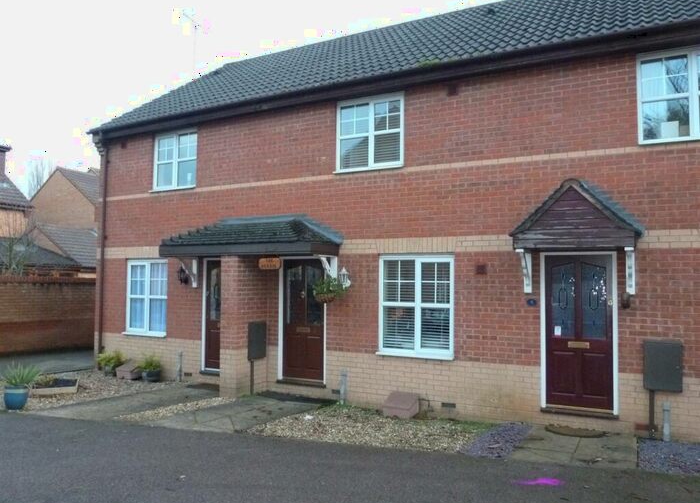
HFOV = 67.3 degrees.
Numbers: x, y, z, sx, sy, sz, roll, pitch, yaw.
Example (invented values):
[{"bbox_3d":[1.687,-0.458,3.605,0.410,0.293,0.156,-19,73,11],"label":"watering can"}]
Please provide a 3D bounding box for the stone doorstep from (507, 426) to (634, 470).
[{"bbox_3d":[2.669,2.312,6.167,1.230,0.080,1.300,-1,-4,27],"label":"stone doorstep"}]

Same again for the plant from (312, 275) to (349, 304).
[{"bbox_3d":[-0.307,0.597,8.265,0.470,0.430,0.440,-1,-4,27],"label":"plant"}]

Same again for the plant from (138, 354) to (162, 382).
[{"bbox_3d":[-3.749,2.191,9.930,0.390,0.480,0.380,-1,-4,27],"label":"plant"}]

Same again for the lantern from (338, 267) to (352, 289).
[{"bbox_3d":[-0.056,0.406,7.973,0.160,0.330,0.240,-1,-4,27],"label":"lantern"}]

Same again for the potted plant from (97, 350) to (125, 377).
[{"bbox_3d":[-4.589,2.150,10.075,0.470,0.500,0.450,-1,-4,27],"label":"potted plant"}]

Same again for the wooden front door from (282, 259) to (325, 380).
[{"bbox_3d":[-0.776,1.142,8.832,0.800,2.000,0.080,-1,-4,27],"label":"wooden front door"}]

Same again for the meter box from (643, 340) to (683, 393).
[{"bbox_3d":[3.585,1.315,6.044,0.380,0.550,0.220,-1,-4,27],"label":"meter box"}]

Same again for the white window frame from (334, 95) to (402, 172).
[{"bbox_3d":[0.298,-1.818,8.095,1.165,1.170,0.120,-1,-4,27],"label":"white window frame"}]

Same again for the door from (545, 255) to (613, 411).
[{"bbox_3d":[3.010,1.055,6.901,0.800,1.990,0.080,-1,-4,27],"label":"door"}]

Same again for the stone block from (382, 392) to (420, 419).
[{"bbox_3d":[0.773,2.228,7.626,0.420,0.280,0.460,-1,-4,27],"label":"stone block"}]

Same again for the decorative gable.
[{"bbox_3d":[2.721,-0.416,6.374,1.410,0.805,0.630,-1,-4,27],"label":"decorative gable"}]

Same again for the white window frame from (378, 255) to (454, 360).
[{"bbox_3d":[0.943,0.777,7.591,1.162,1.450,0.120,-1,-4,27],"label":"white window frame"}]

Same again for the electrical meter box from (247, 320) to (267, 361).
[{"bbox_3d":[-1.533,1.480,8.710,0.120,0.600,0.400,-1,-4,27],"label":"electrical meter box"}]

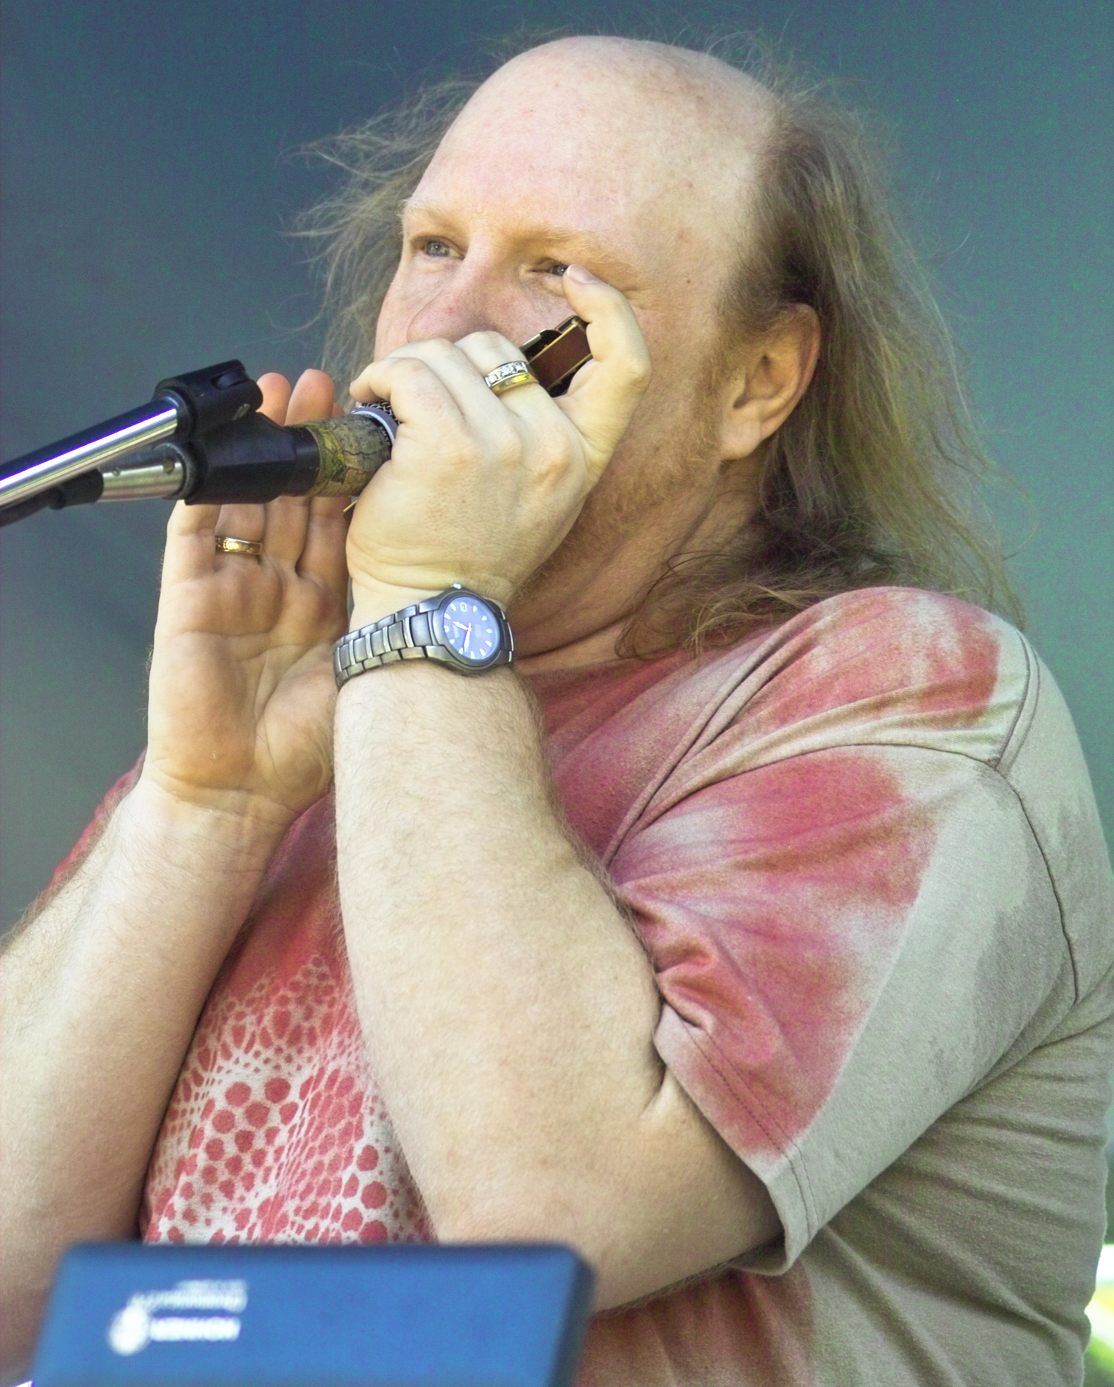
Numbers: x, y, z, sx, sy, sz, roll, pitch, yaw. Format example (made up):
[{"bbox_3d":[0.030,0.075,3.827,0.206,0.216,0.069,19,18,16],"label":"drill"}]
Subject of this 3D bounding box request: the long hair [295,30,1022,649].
[{"bbox_3d":[0.045,-0.153,3.600,0.270,0.270,0.230,-5,-15,40],"label":"long hair"}]

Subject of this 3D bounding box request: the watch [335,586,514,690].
[{"bbox_3d":[-0.055,-0.022,3.480,0.068,0.040,0.059,-18,0,-38],"label":"watch"}]

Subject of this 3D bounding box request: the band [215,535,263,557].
[{"bbox_3d":[-0.134,-0.062,3.500,0.021,0.006,0.021,6,0,0],"label":"band"}]

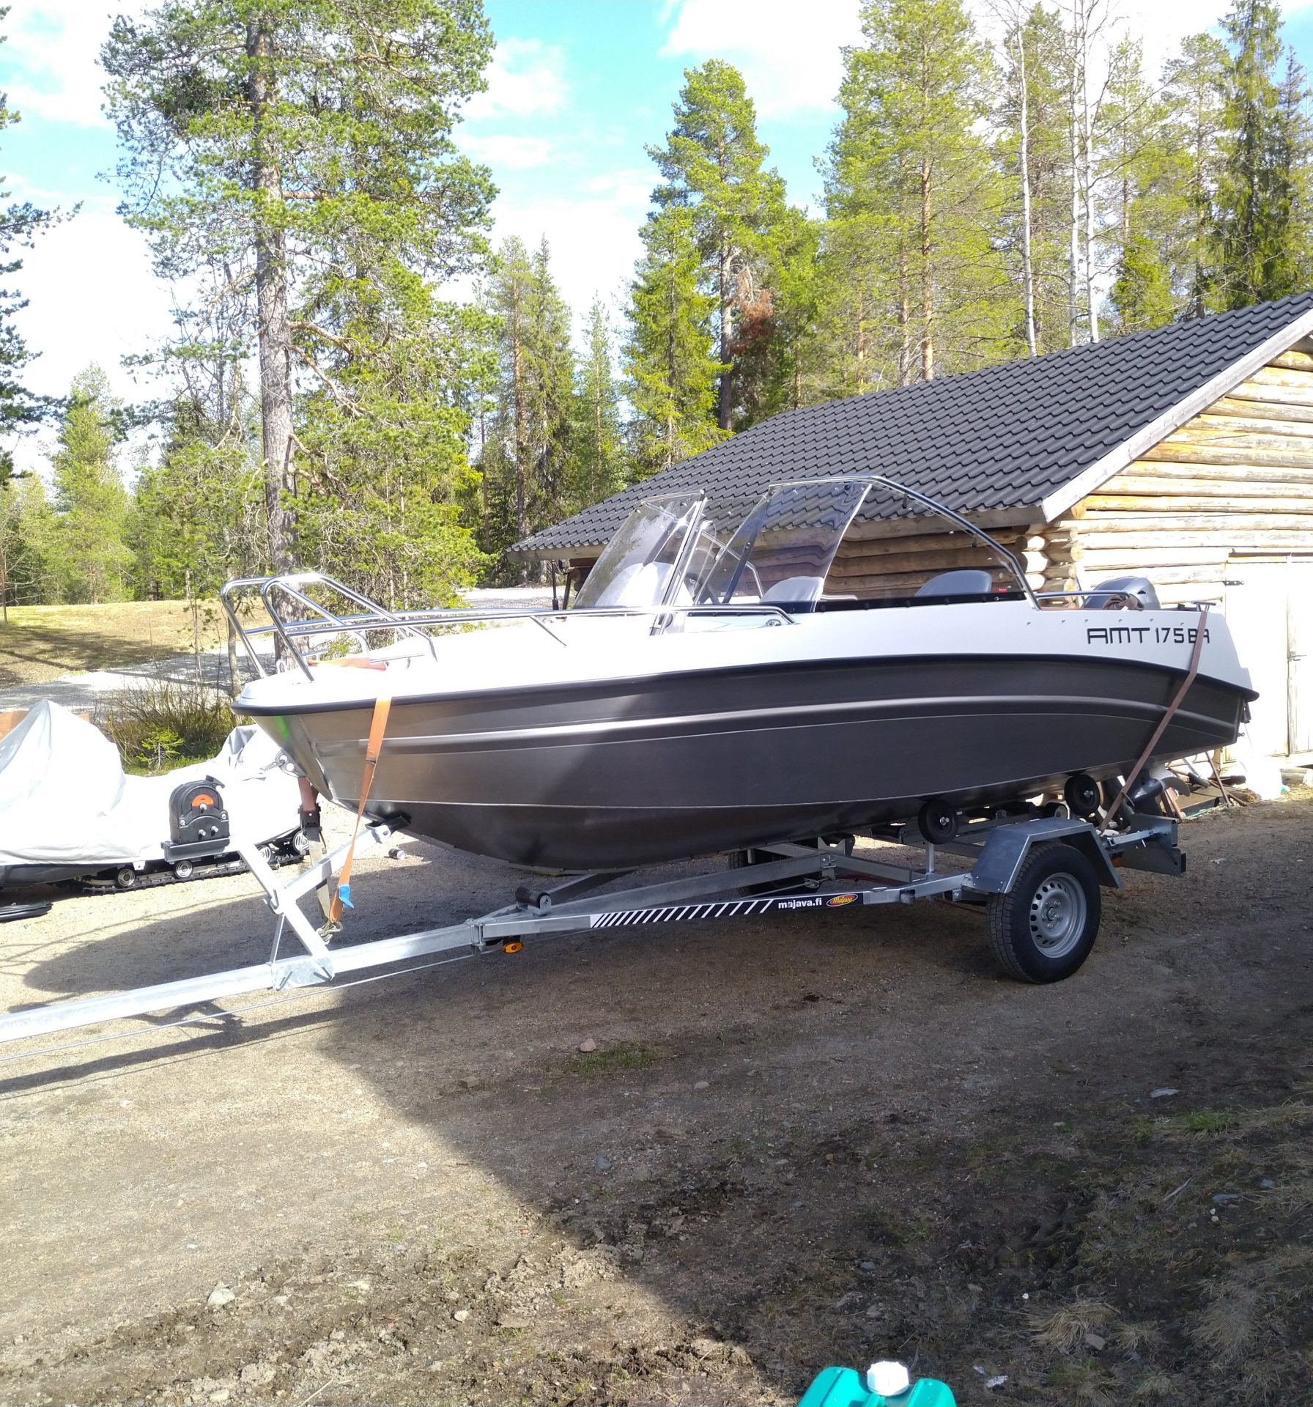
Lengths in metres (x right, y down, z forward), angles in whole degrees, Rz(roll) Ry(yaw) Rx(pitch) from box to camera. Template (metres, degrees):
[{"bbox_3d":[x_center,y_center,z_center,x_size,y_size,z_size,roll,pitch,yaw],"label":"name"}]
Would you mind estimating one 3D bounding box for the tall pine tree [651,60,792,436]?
[{"bbox_3d":[1.786,-8.509,32.092,3.600,15.440,3.600,-1,4,0],"label":"tall pine tree"}]

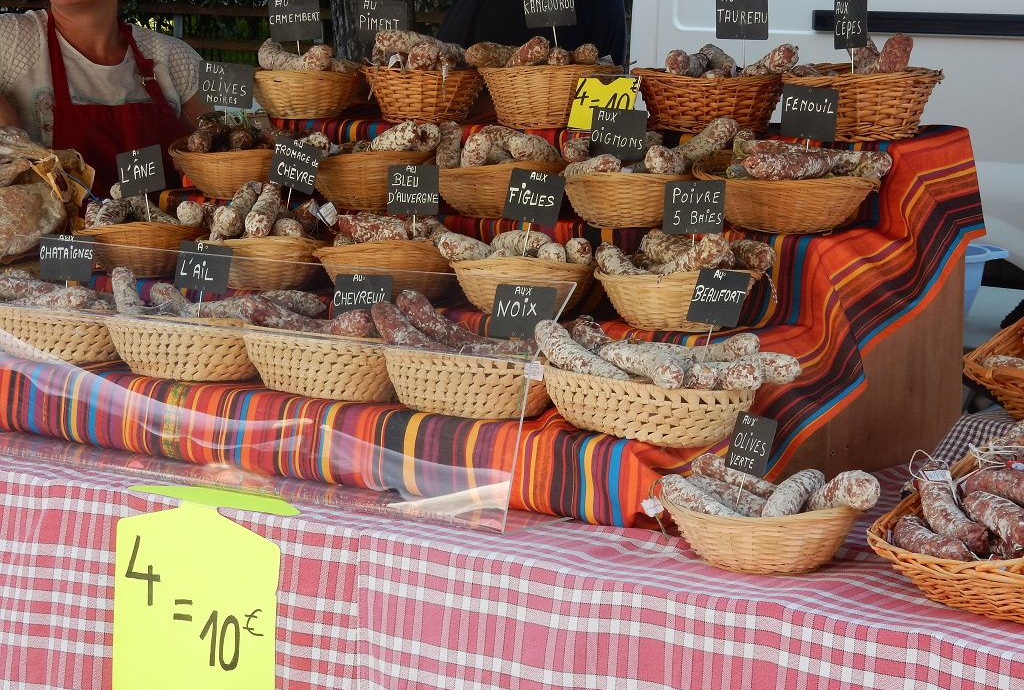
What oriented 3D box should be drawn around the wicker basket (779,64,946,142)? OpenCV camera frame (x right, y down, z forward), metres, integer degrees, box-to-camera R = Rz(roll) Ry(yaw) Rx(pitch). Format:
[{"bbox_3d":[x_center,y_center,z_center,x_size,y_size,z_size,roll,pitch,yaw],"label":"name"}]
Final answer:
[{"bbox_3d":[0.520,-0.360,4.359,0.258,0.108,0.194,5,8,40],"label":"wicker basket"}]

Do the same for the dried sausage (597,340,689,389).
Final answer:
[{"bbox_3d":[0.165,0.025,3.710,0.040,0.040,0.150,-7,19,-45],"label":"dried sausage"}]

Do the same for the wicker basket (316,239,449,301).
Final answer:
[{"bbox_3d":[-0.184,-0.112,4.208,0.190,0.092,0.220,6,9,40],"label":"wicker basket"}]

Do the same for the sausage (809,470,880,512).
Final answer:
[{"bbox_3d":[0.408,0.193,3.667,0.041,0.041,0.155,-4,-8,-35],"label":"sausage"}]

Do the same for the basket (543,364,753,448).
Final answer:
[{"bbox_3d":[0.176,0.080,3.750,0.300,0.078,0.210,6,10,42],"label":"basket"}]

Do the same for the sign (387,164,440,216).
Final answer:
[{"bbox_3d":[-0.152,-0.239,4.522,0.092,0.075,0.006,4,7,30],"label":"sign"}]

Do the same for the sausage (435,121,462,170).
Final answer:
[{"bbox_3d":[-0.096,-0.279,4.363,0.035,0.125,0.035,-18,-34,41],"label":"sausage"}]

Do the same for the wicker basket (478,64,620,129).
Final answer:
[{"bbox_3d":[0.060,-0.379,4.460,0.205,0.098,0.230,6,9,40],"label":"wicker basket"}]

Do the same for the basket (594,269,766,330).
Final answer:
[{"bbox_3d":[0.240,-0.065,4.213,0.242,0.078,0.175,1,6,12],"label":"basket"}]

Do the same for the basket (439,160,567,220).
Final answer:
[{"bbox_3d":[-0.017,-0.247,4.662,0.229,0.085,0.172,6,9,42],"label":"basket"}]

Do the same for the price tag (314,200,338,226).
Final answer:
[{"bbox_3d":[-0.267,-0.192,4.264,0.021,0.028,0.003,-36,0,-8],"label":"price tag"}]

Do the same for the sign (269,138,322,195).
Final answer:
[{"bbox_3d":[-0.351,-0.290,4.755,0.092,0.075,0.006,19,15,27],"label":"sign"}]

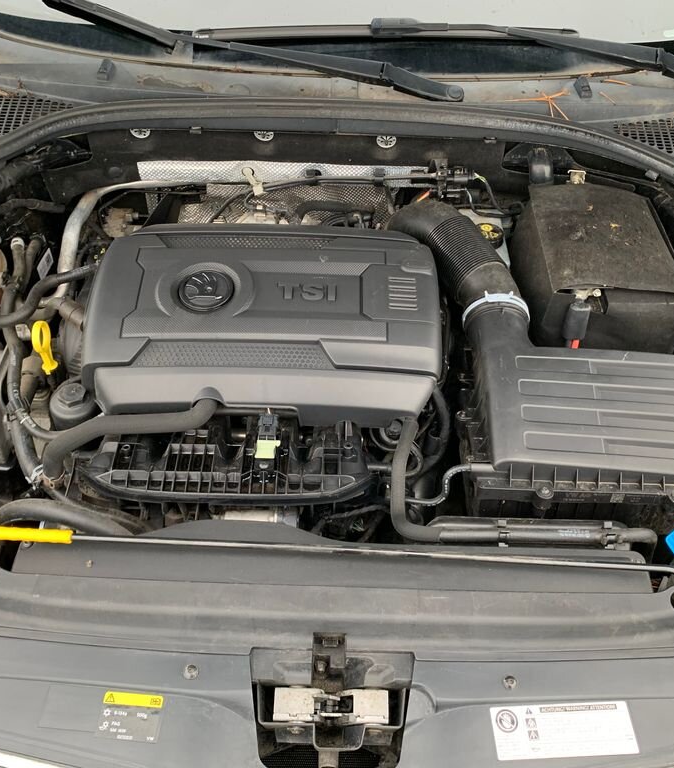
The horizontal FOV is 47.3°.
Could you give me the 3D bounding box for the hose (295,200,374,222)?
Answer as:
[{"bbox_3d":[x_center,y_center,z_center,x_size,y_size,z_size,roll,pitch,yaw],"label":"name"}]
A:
[{"bbox_3d":[-0.004,-0.287,1.270,0.128,0.030,0.030,2,49,0],"label":"hose"}]

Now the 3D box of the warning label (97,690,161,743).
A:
[{"bbox_3d":[-0.190,0.307,0.708,0.054,0.002,0.043,6,49,0],"label":"warning label"}]

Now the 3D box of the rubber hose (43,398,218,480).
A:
[{"bbox_3d":[-0.272,0.068,1.000,0.225,0.090,0.085,2,49,0],"label":"rubber hose"}]

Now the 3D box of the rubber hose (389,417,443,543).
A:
[{"bbox_3d":[0.100,0.116,0.965,0.065,0.075,0.140,2,49,0],"label":"rubber hose"}]

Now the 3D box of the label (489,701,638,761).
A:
[{"bbox_3d":[0.232,0.354,0.786,0.143,0.002,0.050,-2,61,-3],"label":"label"}]

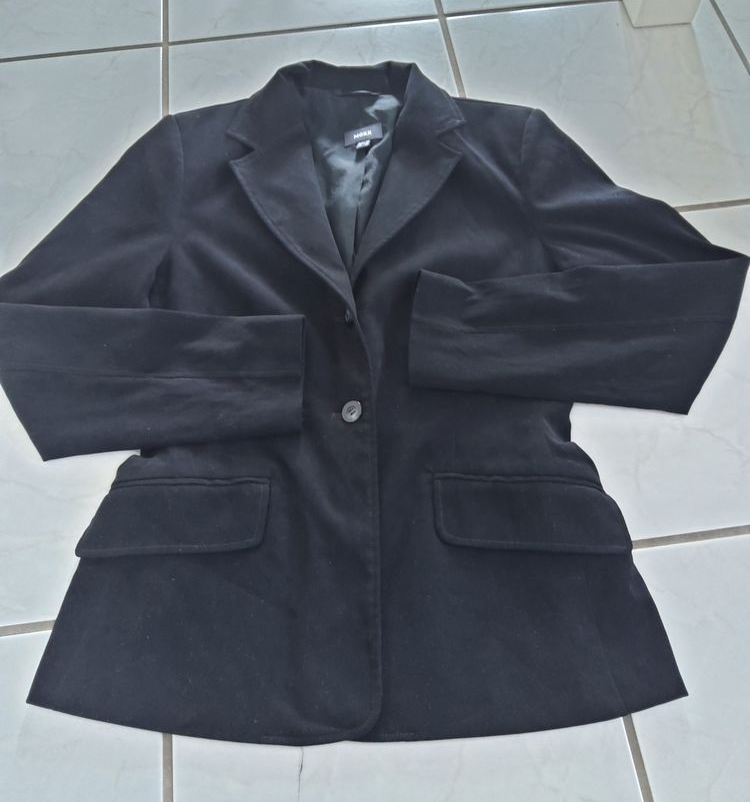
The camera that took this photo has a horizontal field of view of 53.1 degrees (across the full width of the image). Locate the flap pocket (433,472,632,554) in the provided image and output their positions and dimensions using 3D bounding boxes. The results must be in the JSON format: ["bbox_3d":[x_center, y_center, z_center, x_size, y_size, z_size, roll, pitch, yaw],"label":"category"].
[{"bbox_3d":[0.125,0.090,0.600,0.158,0.018,0.061,3,64,-4],"label":"flap pocket"}]

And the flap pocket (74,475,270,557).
[{"bbox_3d":[-0.162,0.092,0.604,0.155,0.018,0.063,-3,65,6],"label":"flap pocket"}]

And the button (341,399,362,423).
[{"bbox_3d":[-0.020,0.009,0.633,0.019,0.004,0.019,0,63,1],"label":"button"}]

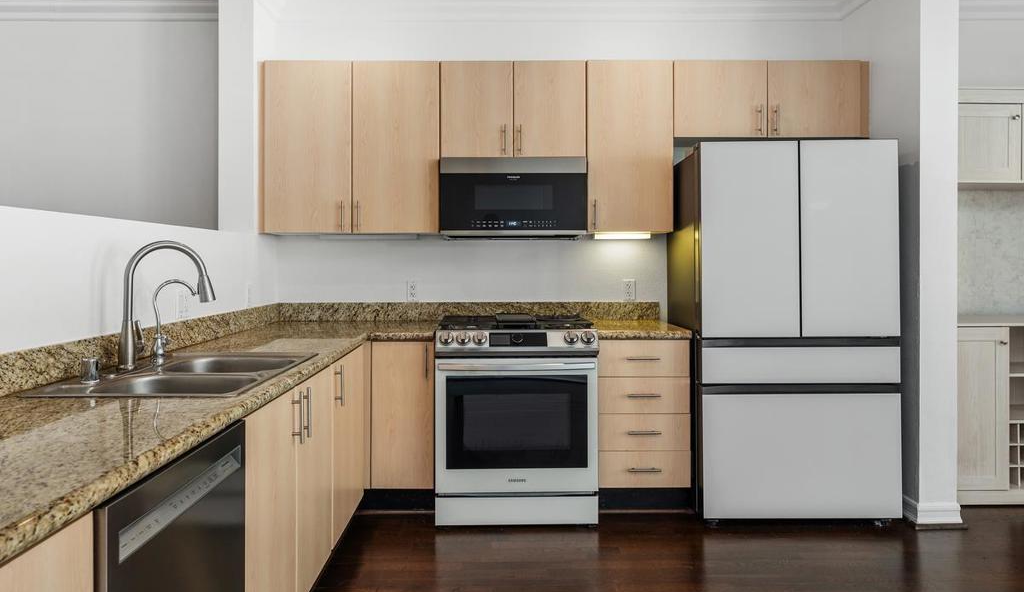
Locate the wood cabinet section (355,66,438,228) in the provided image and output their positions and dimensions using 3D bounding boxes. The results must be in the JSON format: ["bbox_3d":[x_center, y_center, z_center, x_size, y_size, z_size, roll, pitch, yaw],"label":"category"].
[{"bbox_3d":[-0.604,-0.777,3.715,0.458,0.893,0.330,0,1,-1],"label":"wood cabinet section"}]

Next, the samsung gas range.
[{"bbox_3d":[0.012,0.602,3.498,0.758,0.925,0.725,0,1,-1],"label":"samsung gas range"}]

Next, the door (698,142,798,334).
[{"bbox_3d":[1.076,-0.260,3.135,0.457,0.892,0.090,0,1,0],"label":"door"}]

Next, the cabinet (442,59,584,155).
[{"bbox_3d":[0.004,-0.982,3.715,0.762,0.502,0.330,0,1,-1],"label":"cabinet"}]

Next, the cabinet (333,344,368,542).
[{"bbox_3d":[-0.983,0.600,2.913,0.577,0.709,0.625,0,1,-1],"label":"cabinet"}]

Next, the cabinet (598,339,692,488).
[{"bbox_3d":[0.628,0.552,3.555,0.450,0.715,0.610,0,2,-1],"label":"cabinet"}]

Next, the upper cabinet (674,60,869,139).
[{"bbox_3d":[1.357,-1.030,3.735,1.020,0.405,0.330,0,2,-1],"label":"upper cabinet"}]

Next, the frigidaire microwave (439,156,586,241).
[{"bbox_3d":[0.000,-0.514,3.685,0.759,0.407,0.390,0,1,-1],"label":"frigidaire microwave"}]

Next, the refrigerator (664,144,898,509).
[{"bbox_3d":[1.300,0.170,3.445,0.912,1.790,0.710,0,1,0],"label":"refrigerator"}]

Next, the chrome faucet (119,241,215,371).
[{"bbox_3d":[-1.056,0.028,2.110,0.295,0.390,0.110,0,2,-1],"label":"chrome faucet"}]

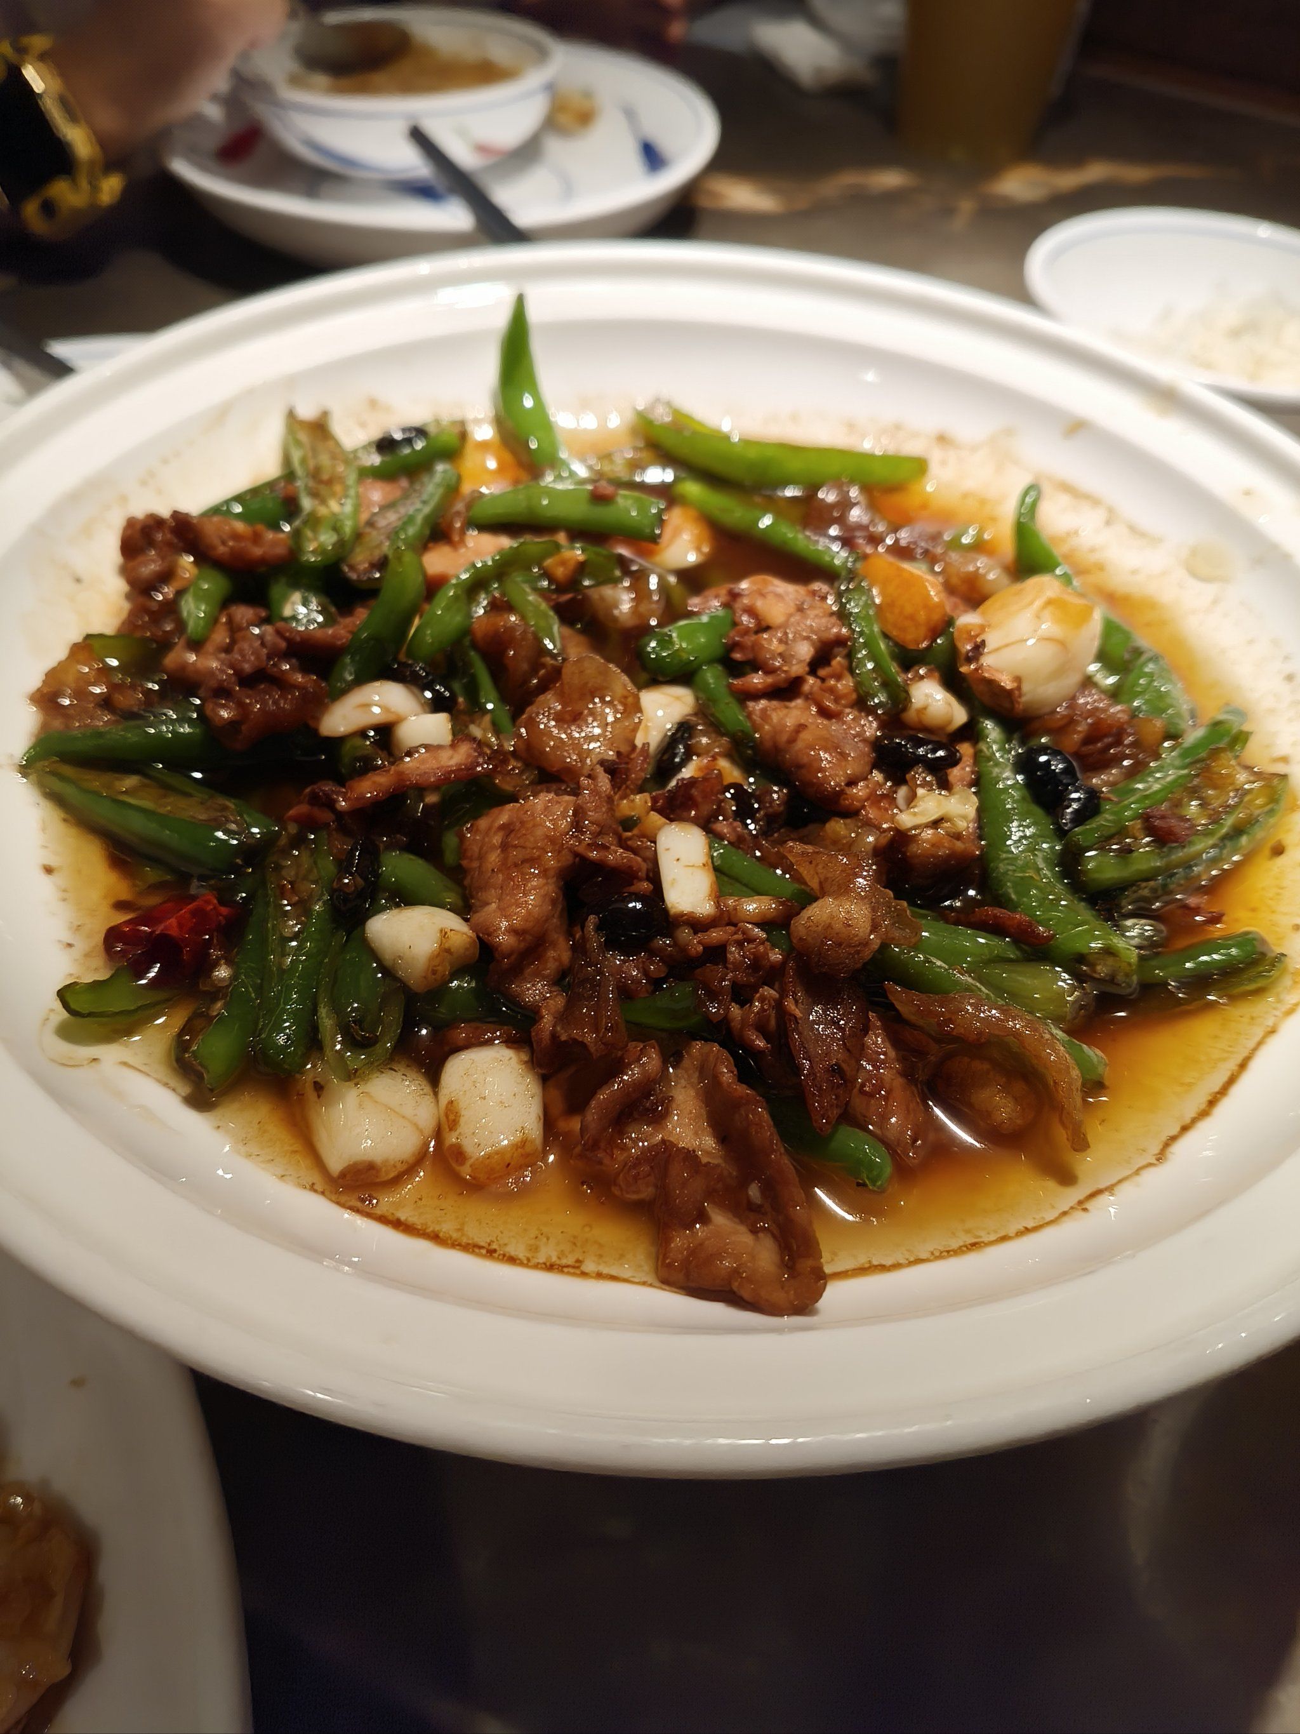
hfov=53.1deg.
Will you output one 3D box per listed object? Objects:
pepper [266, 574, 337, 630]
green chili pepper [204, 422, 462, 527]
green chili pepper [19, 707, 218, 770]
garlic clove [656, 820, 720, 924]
[{"bbox_3d":[-0.067,-0.054,0.254,0.013,0.011,0.017,8,48,4],"label":"pepper"},{"bbox_3d":[-0.068,-0.084,0.283,0.053,0.011,0.012,-21,55,-20],"label":"green chili pepper"},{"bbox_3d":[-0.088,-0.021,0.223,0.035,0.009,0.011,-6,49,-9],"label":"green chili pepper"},{"bbox_3d":[0.006,0.001,0.197,0.008,0.008,0.014,-2,75,-5],"label":"garlic clove"}]

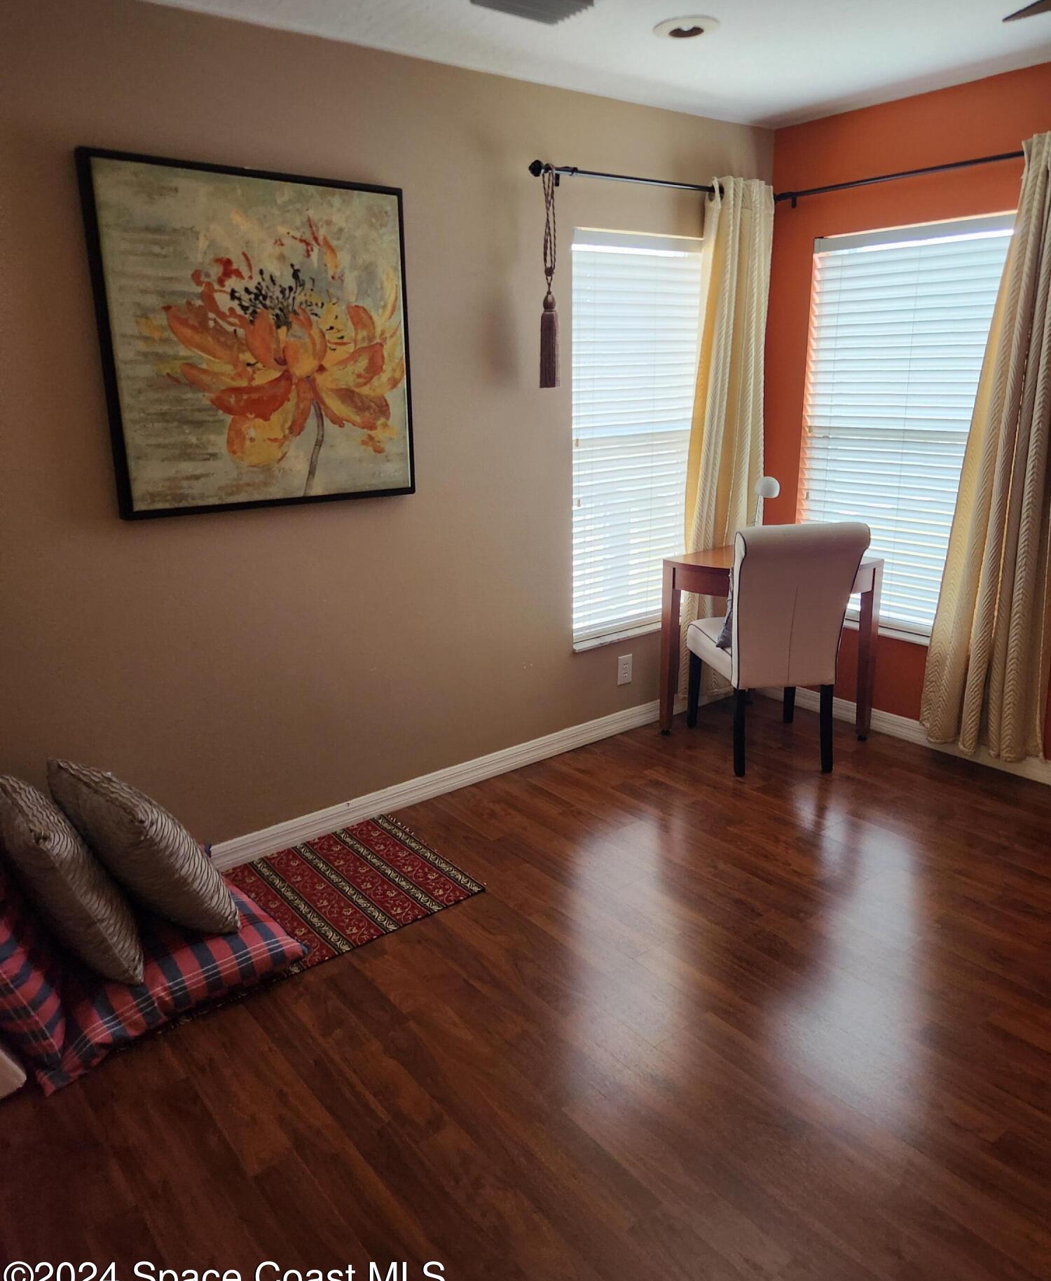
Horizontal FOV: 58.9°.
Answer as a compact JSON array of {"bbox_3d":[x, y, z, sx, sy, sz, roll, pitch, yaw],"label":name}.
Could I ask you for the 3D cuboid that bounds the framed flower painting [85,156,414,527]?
[{"bbox_3d":[-0.746,-0.858,2.707,0.920,0.920,0.045,-14,21,-36],"label":"framed flower painting"}]

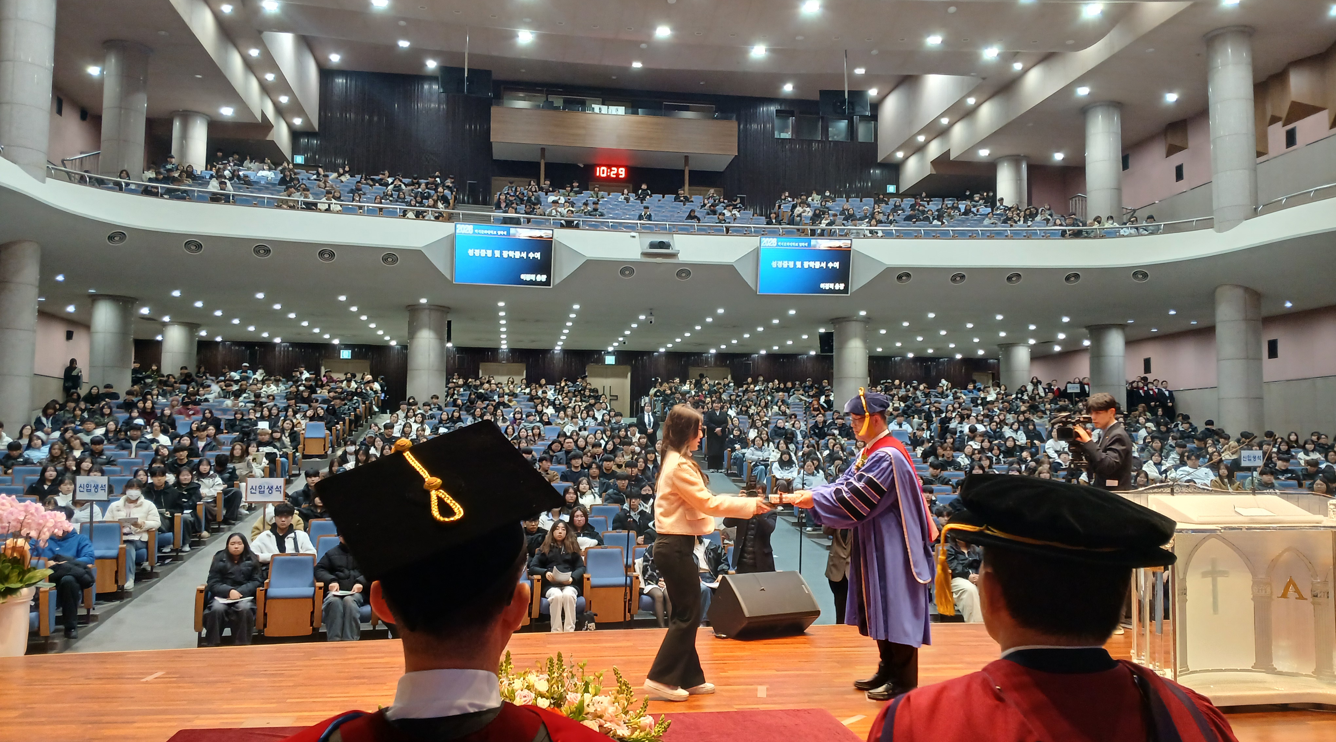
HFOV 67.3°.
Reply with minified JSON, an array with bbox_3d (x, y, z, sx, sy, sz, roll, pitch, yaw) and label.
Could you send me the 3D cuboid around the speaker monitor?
[{"bbox_3d":[0.725,1.739,7.504,0.675,0.440,0.550,3,-5,-30],"label":"speaker monitor"}]

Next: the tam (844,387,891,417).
[{"bbox_3d":[1.178,0.186,5.930,0.265,0.145,0.265,-6,-3,0],"label":"tam"}]

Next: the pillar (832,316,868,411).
[{"bbox_3d":[5.248,0.309,28.656,1.050,3.500,1.050,1,-4,-9],"label":"pillar"}]

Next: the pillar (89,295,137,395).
[{"bbox_3d":[-14.247,-0.176,25.615,1.050,3.380,1.050,1,-4,-9],"label":"pillar"}]

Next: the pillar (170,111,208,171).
[{"bbox_3d":[-15.013,-6.655,31.473,1.050,2.620,1.050,1,-4,-9],"label":"pillar"}]

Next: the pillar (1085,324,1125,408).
[{"bbox_3d":[13.068,0.379,29.884,1.050,3.480,1.050,1,-4,-9],"label":"pillar"}]

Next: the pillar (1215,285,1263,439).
[{"bbox_3d":[14.447,0.202,25.313,1.030,4.600,1.030,1,-4,-9],"label":"pillar"}]

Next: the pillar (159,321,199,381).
[{"bbox_3d":[-15.089,-0.161,31.008,1.050,2.600,1.050,1,-4,-9],"label":"pillar"}]

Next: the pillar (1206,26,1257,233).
[{"bbox_3d":[14.498,-6.159,25.746,1.100,5.450,1.100,1,-4,-9],"label":"pillar"}]

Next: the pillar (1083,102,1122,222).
[{"bbox_3d":[13.695,-6.251,31.534,1.100,4.300,1.100,1,-4,-9],"label":"pillar"}]

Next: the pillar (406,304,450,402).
[{"bbox_3d":[-6.713,-0.052,27.976,1.100,3.500,1.100,1,-4,-9],"label":"pillar"}]

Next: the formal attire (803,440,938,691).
[{"bbox_3d":[1.181,1.094,5.838,0.710,1.430,0.580,1,-4,-10],"label":"formal attire"}]

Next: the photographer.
[{"bbox_3d":[3.241,1.087,7.502,0.520,1.800,0.520,3,-5,-34],"label":"photographer"}]

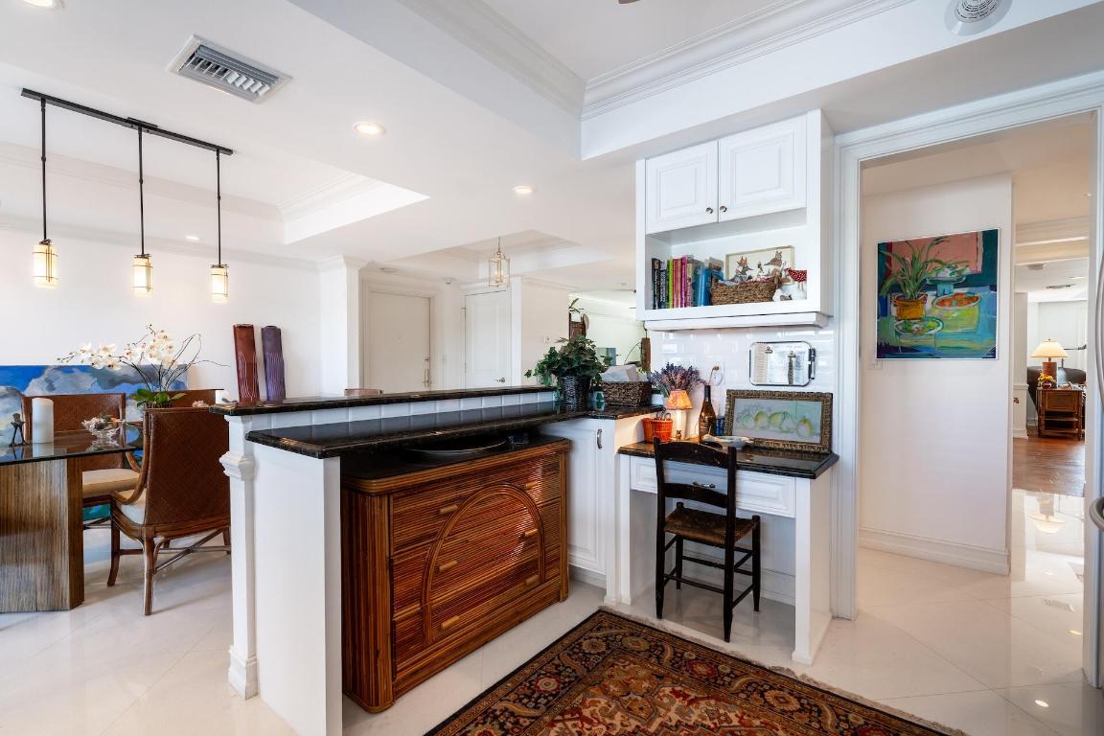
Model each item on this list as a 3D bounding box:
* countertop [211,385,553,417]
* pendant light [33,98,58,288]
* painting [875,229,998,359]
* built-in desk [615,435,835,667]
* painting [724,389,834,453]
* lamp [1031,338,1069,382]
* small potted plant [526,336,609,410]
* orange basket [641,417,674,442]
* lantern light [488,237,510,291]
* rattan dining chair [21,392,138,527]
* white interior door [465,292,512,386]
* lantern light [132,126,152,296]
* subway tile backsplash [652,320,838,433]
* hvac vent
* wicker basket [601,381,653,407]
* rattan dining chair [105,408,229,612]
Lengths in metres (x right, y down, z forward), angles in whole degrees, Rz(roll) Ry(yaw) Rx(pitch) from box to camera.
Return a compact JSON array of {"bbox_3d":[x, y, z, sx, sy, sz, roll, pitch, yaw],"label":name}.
[{"bbox_3d":[-0.567,0.141,2.506,0.225,0.039,1.975,0,1,38],"label":"countertop"},{"bbox_3d":[-2.435,-0.839,2.354,0.090,0.910,0.090,1,1,39],"label":"pendant light"},{"bbox_3d":[2.265,-0.412,2.902,0.572,0.733,0.030,0,1,38],"label":"painting"},{"bbox_3d":[0.813,0.763,2.306,0.853,0.744,0.511,1,1,39],"label":"built-in desk"},{"bbox_3d":[1.098,0.255,2.403,0.478,0.276,0.030,1,-9,39],"label":"painting"},{"bbox_3d":[7.501,-0.072,7.400,0.390,0.744,0.390,1,1,39],"label":"lamp"},{"bbox_3d":[0.088,0.029,2.500,0.420,0.386,0.370,0,1,0],"label":"small potted plant"},{"bbox_3d":[0.570,0.334,2.630,0.150,0.135,0.135,0,1,11],"label":"orange basket"},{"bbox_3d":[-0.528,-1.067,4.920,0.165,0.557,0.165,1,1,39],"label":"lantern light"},{"bbox_3d":[-2.899,0.671,3.089,0.640,0.980,0.580,0,1,38],"label":"rattan dining chair"},{"bbox_3d":[-0.774,0.108,5.967,0.760,2.035,0.045,0,1,38],"label":"white interior door"},{"bbox_3d":[-2.293,-0.869,2.748,0.090,0.925,0.087,0,1,38],"label":"lantern light"},{"bbox_3d":[0.936,0.086,2.529,0.944,0.612,0.025,1,1,39],"label":"subway tile backsplash"},{"bbox_3d":[-1.173,-1.060,1.791,0.300,0.025,0.304,0,1,38],"label":"hvac vent"},{"bbox_3d":[0.438,0.146,2.824,0.226,0.134,0.175,1,1,39],"label":"wicker basket"},{"bbox_3d":[-1.956,0.674,2.674,0.640,0.980,0.580,0,1,38],"label":"rattan dining chair"}]

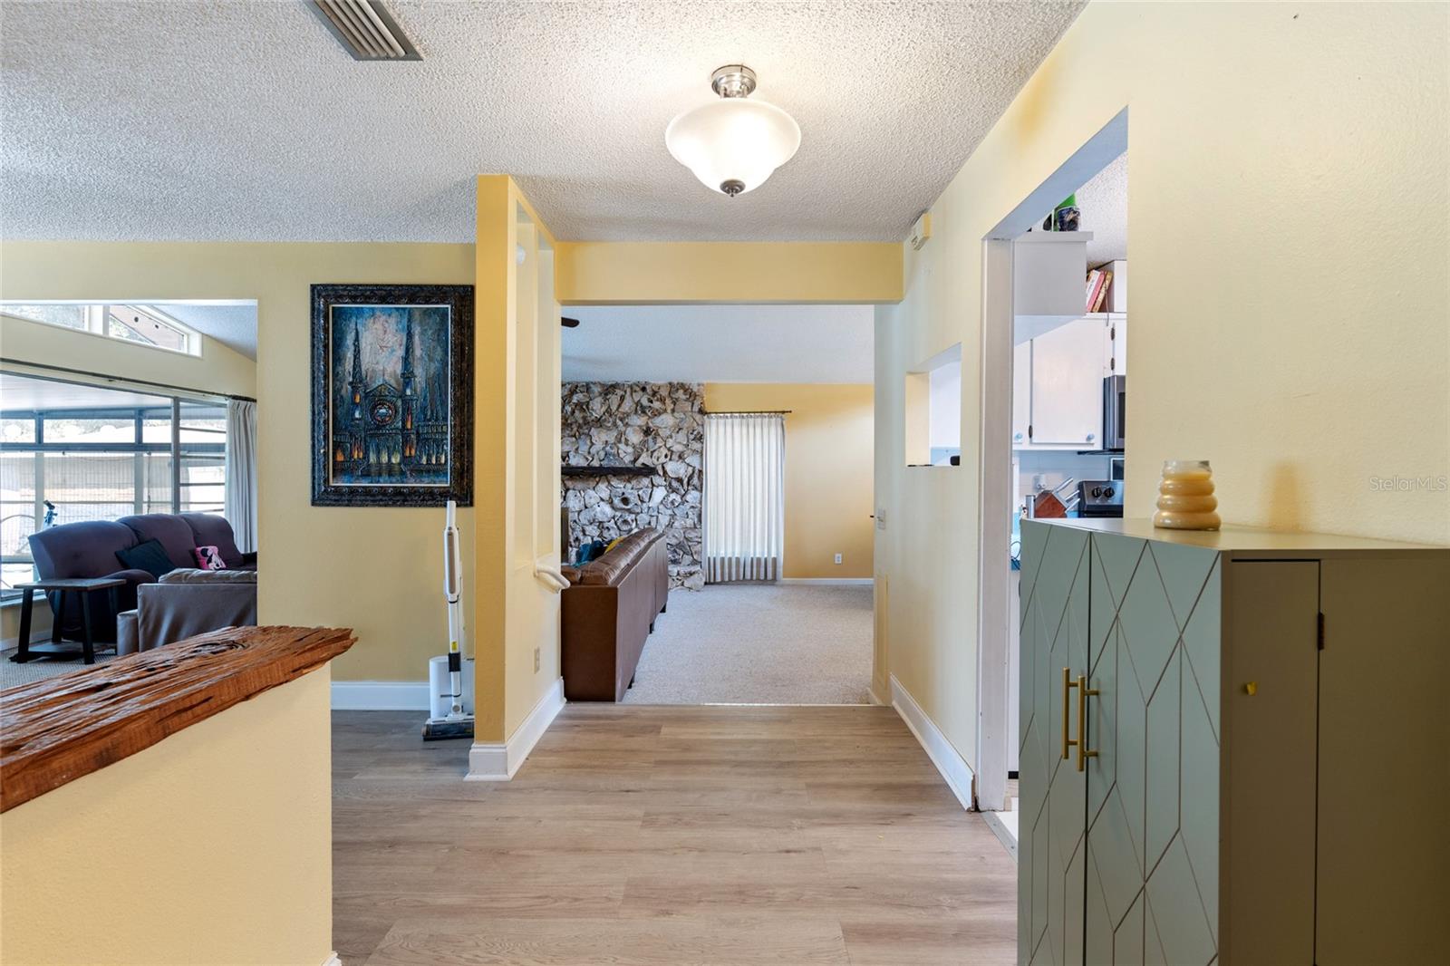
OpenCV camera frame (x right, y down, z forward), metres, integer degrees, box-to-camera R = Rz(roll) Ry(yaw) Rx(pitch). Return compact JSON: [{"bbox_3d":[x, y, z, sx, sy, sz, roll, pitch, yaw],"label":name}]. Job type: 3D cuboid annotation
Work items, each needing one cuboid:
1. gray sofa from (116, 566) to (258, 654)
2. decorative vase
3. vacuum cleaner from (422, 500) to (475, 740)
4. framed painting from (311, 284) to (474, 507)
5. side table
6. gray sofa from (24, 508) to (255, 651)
[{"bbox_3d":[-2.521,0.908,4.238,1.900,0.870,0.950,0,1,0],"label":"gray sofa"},{"bbox_3d":[0.790,0.019,1.173,0.096,0.115,0.096,0,1,0],"label":"decorative vase"},{"bbox_3d":[-1.278,0.638,3.351,0.270,1.100,0.340,0,1,-6],"label":"vacuum cleaner"},{"bbox_3d":[-1.703,-0.449,3.510,0.840,1.145,0.050,0,1,0],"label":"framed painting"},{"bbox_3d":[-5.008,1.052,5.287,0.570,0.540,0.480,0,1,-6],"label":"side table"},{"bbox_3d":[-5.233,0.815,6.725,1.020,0.980,2.200,0,1,0],"label":"gray sofa"}]

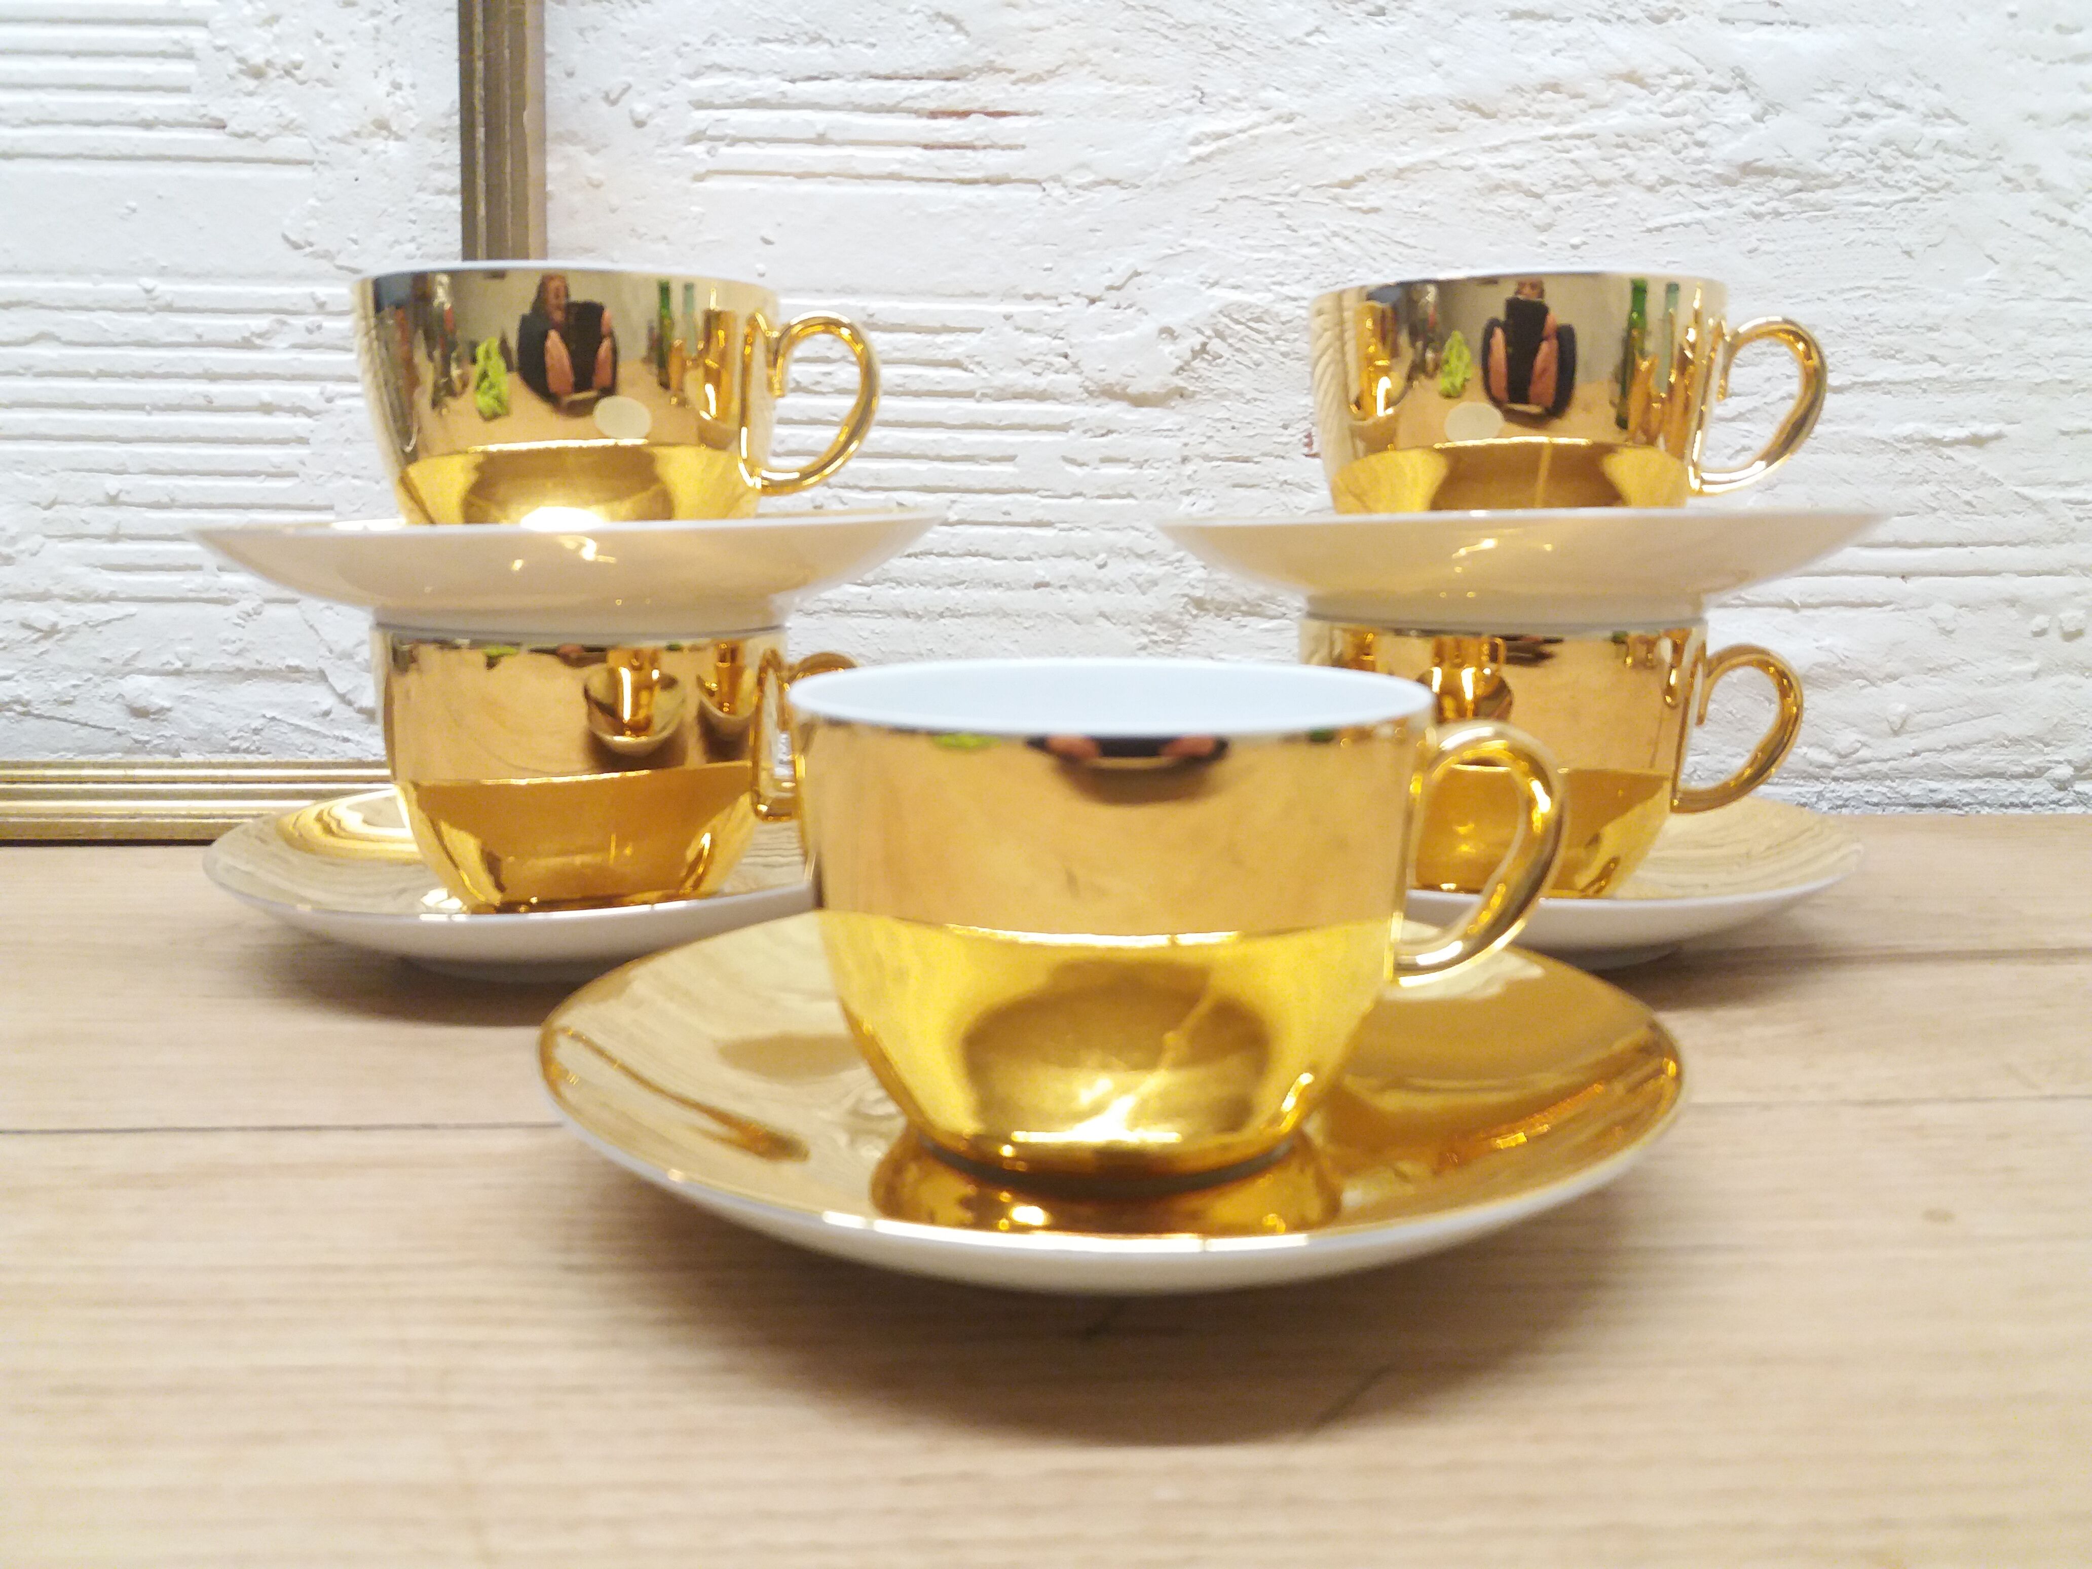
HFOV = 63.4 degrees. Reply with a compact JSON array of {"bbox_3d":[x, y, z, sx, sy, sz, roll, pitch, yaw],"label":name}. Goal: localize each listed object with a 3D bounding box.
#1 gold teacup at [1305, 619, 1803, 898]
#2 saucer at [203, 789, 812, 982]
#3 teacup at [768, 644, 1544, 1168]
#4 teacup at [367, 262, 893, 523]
[{"bbox_3d":[0.111,-0.006,0.382,0.110,0.063,0.089,2,10,13],"label":"gold teacup"},{"bbox_3d":[-0.103,0.021,0.381,0.158,0.022,0.158,0,10,0],"label":"saucer"},{"bbox_3d":[0.019,0.018,0.243,0.110,0.063,0.089,0,10,0],"label":"teacup"},{"bbox_3d":[-0.087,-0.071,0.359,0.110,0.063,0.089,1,10,9],"label":"teacup"}]

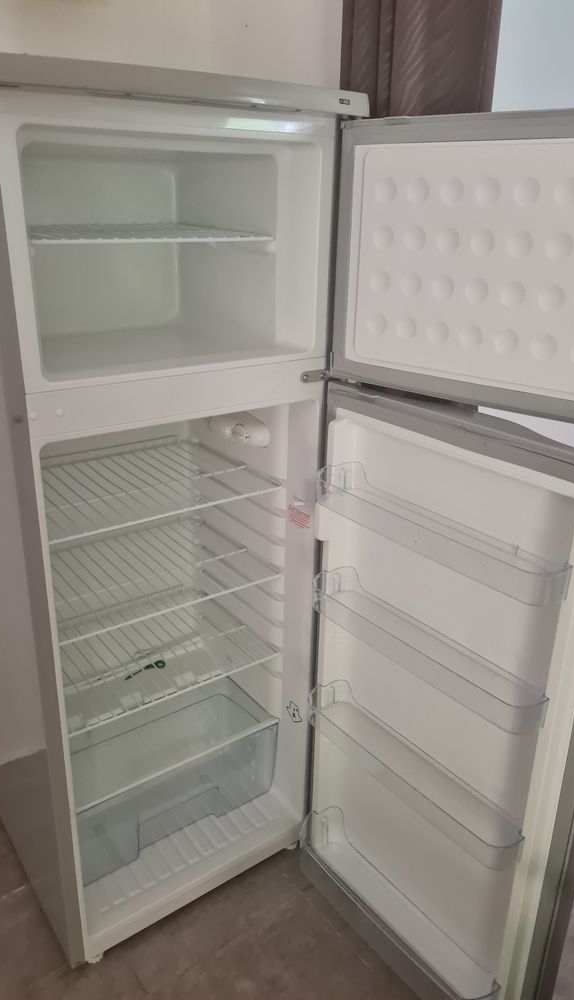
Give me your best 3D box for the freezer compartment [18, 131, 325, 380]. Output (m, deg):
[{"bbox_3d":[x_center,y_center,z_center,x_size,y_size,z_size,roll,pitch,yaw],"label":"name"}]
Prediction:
[{"bbox_3d":[-0.247,-0.395,1.188,0.448,0.315,0.391,-14,27,-33],"label":"freezer compartment"}]

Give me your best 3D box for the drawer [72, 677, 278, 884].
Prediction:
[{"bbox_3d":[-0.266,0.565,1.575,0.460,0.186,0.208,-14,27,-33],"label":"drawer"}]

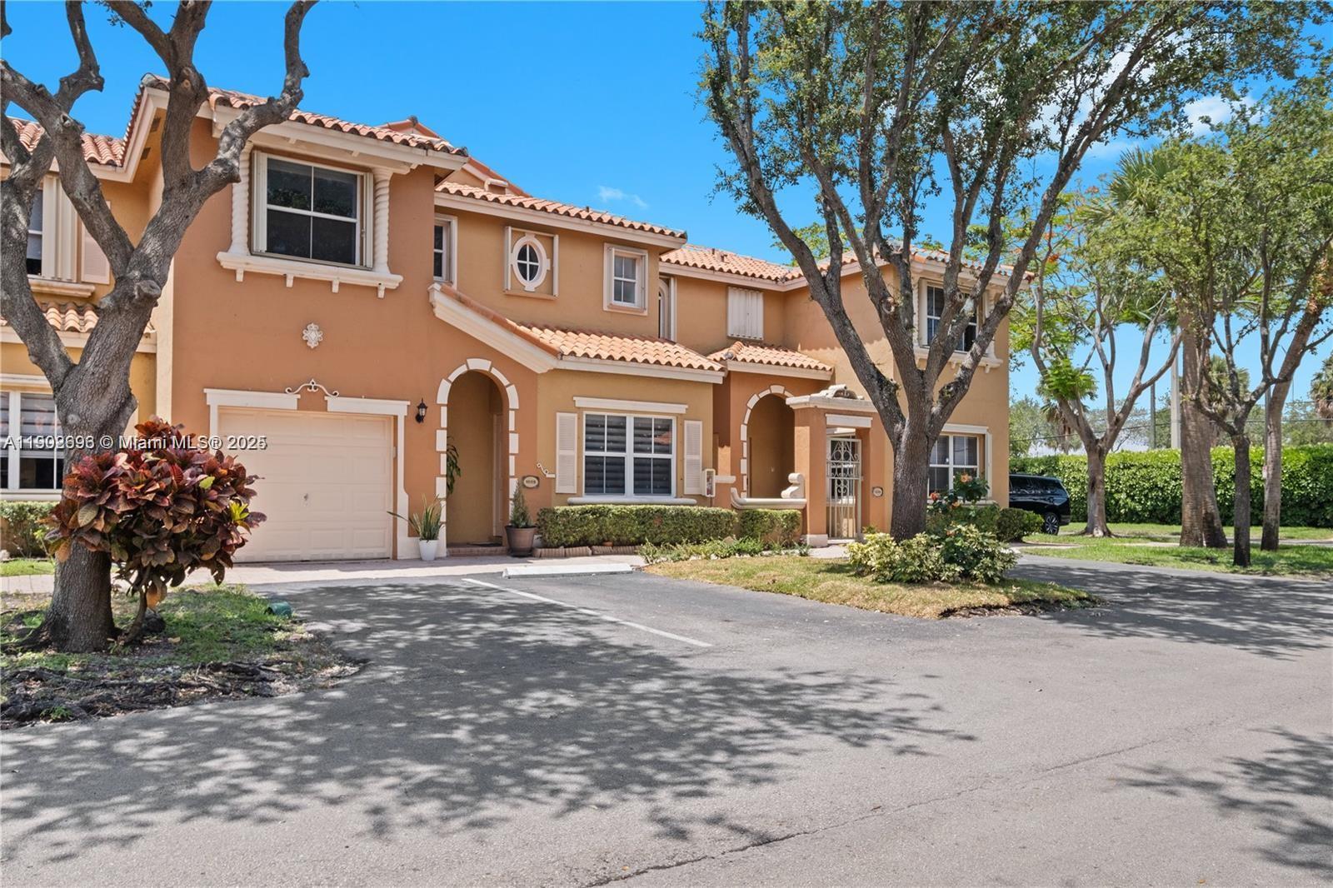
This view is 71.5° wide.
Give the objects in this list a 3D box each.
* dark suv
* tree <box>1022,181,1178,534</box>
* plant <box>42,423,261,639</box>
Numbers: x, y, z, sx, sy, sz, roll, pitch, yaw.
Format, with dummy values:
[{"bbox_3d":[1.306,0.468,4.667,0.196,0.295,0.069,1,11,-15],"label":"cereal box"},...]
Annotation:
[{"bbox_3d":[9.600,1.840,27.400,5.200,1.880,2.030,2,-3,-32],"label":"dark suv"},{"bbox_3d":[12.750,-2.400,27.200,4.900,10.100,4.700,-1,-3,25],"label":"tree"},{"bbox_3d":[-3.570,0.590,6.450,1.420,1.520,1.300,2,-3,-29],"label":"plant"}]

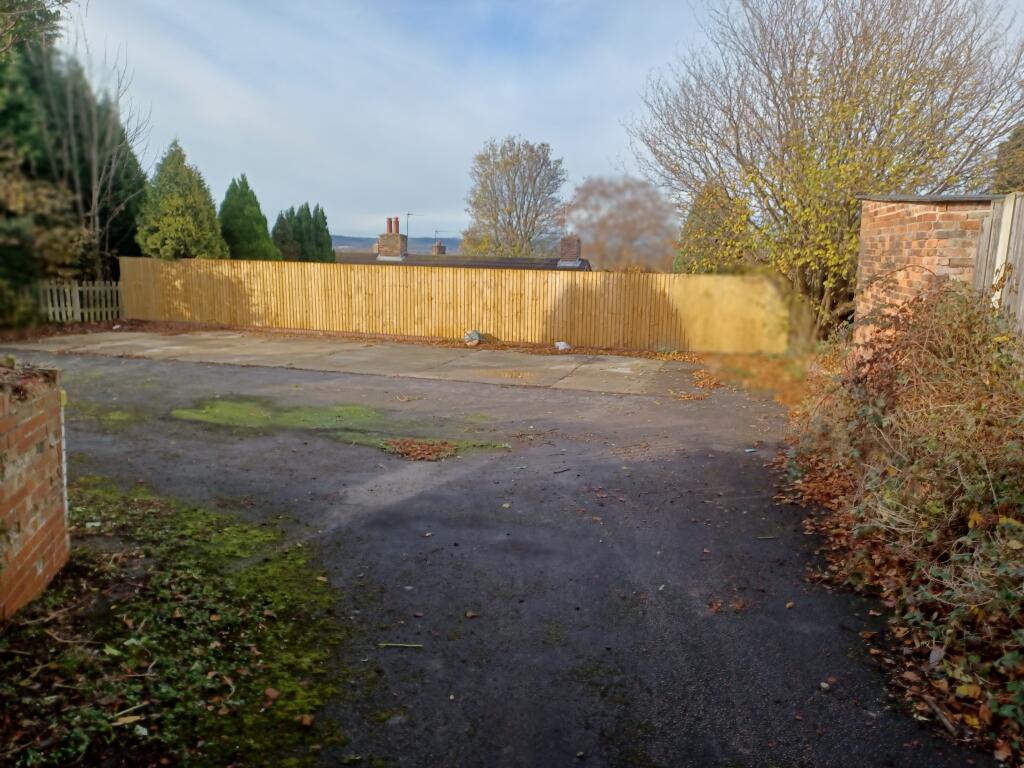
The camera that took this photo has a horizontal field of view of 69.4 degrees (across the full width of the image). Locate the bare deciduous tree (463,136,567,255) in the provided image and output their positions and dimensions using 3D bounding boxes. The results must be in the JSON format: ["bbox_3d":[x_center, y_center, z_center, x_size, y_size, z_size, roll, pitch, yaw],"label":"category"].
[{"bbox_3d":[0.075,-9.533,49.083,6.897,13.193,6.897,1,11,0],"label":"bare deciduous tree"}]

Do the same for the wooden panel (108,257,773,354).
[{"bbox_3d":[-2.576,-2.010,17.993,17.624,1.700,0.100,4,11,17],"label":"wooden panel"}]

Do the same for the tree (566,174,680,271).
[{"bbox_3d":[6.228,-7.254,43.395,6.426,9.625,6.426,2,11,8],"label":"tree"}]

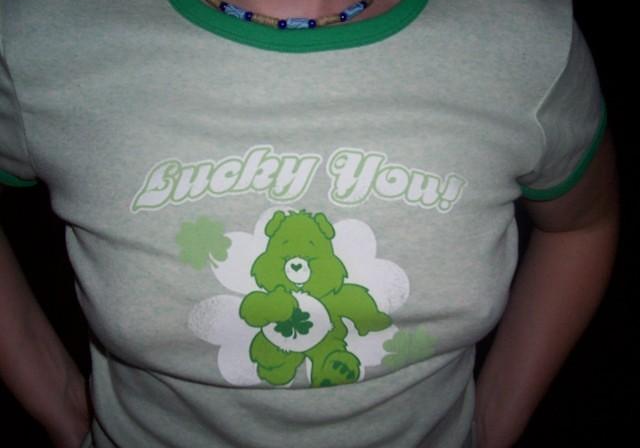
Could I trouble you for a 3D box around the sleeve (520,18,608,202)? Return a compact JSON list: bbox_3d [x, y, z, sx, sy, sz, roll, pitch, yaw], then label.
[{"bbox_3d":[0.203,-0.099,0.595,0.098,0.165,0.130,0,7,0],"label":"sleeve"}]

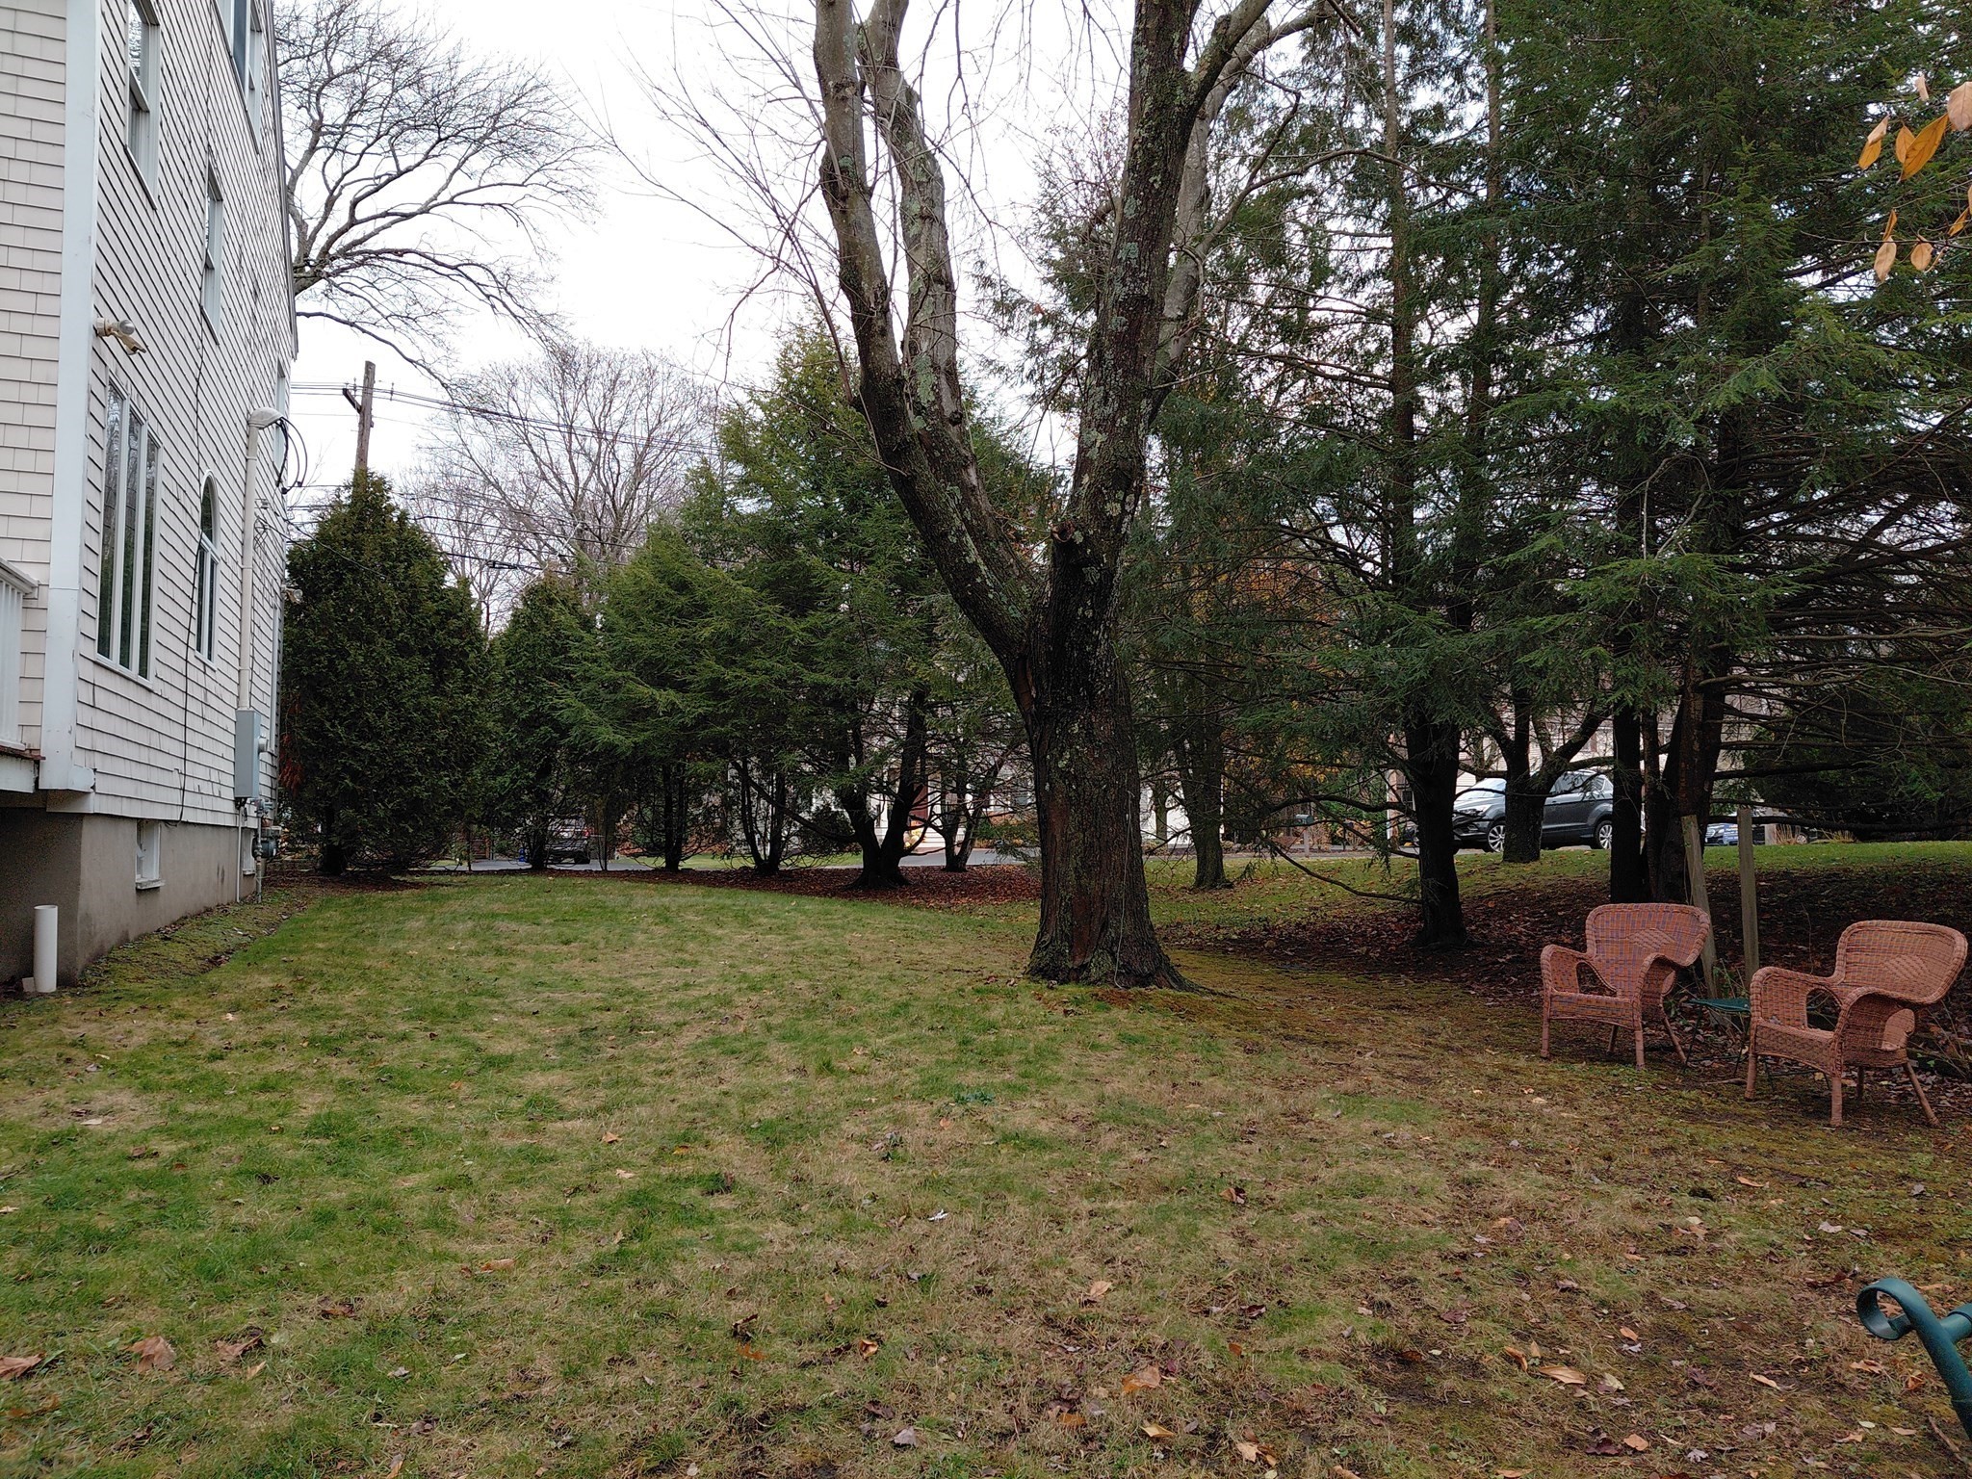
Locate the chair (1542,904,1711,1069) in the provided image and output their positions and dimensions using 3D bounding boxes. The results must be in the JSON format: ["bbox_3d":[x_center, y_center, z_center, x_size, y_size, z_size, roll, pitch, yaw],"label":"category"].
[{"bbox_3d":[3.713,1.418,8.346,0.640,0.900,0.770,2,-5,-32],"label":"chair"}]

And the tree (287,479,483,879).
[{"bbox_3d":[-8.309,-0.935,19.707,2.850,5.578,2.800,0,-4,0],"label":"tree"}]

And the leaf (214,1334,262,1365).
[{"bbox_3d":[-1.654,1.351,3.150,0.105,0.035,0.090,2,-5,-29],"label":"leaf"}]

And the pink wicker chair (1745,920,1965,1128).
[{"bbox_3d":[4.054,1.306,6.724,0.640,0.900,0.770,1,-4,-10],"label":"pink wicker chair"}]

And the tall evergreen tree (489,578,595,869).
[{"bbox_3d":[-6.489,-0.254,20.862,1.900,4.349,1.900,0,-4,0],"label":"tall evergreen tree"}]

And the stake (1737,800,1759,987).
[{"bbox_3d":[4.939,1.111,9.200,0.090,1.355,0.060,-3,-5,25],"label":"stake"}]

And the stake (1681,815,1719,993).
[{"bbox_3d":[4.634,1.151,9.199,0.090,1.322,0.060,-8,-5,24],"label":"stake"}]

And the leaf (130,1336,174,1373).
[{"bbox_3d":[-1.833,1.353,3.130,0.100,0.045,0.090,2,-5,-29],"label":"leaf"}]

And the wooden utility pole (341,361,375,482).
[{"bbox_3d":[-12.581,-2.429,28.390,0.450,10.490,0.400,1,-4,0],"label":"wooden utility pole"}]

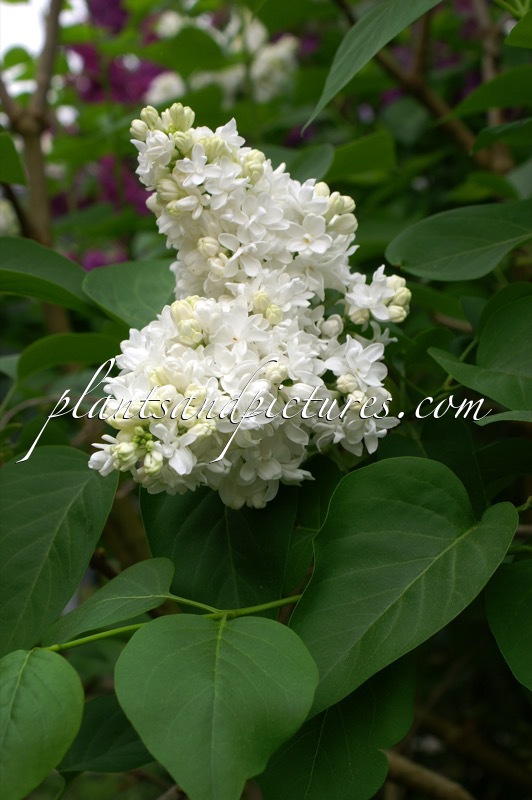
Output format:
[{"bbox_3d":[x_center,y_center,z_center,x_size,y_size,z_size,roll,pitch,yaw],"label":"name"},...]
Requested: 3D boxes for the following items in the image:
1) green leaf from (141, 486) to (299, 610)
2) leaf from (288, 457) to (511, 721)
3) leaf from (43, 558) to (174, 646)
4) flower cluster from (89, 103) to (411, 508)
[{"bbox_3d":[-0.018,0.063,0.640,0.070,0.095,0.020,-4,-21,-5],"label":"green leaf"},{"bbox_3d":[0.042,0.075,0.585,0.068,0.122,0.022,38,-14,27],"label":"leaf"},{"bbox_3d":[-0.064,0.082,0.600,0.062,0.016,0.042,-29,34,0],"label":"leaf"},{"bbox_3d":[-0.007,-0.041,0.660,0.135,0.170,0.120,-5,10,6],"label":"flower cluster"}]

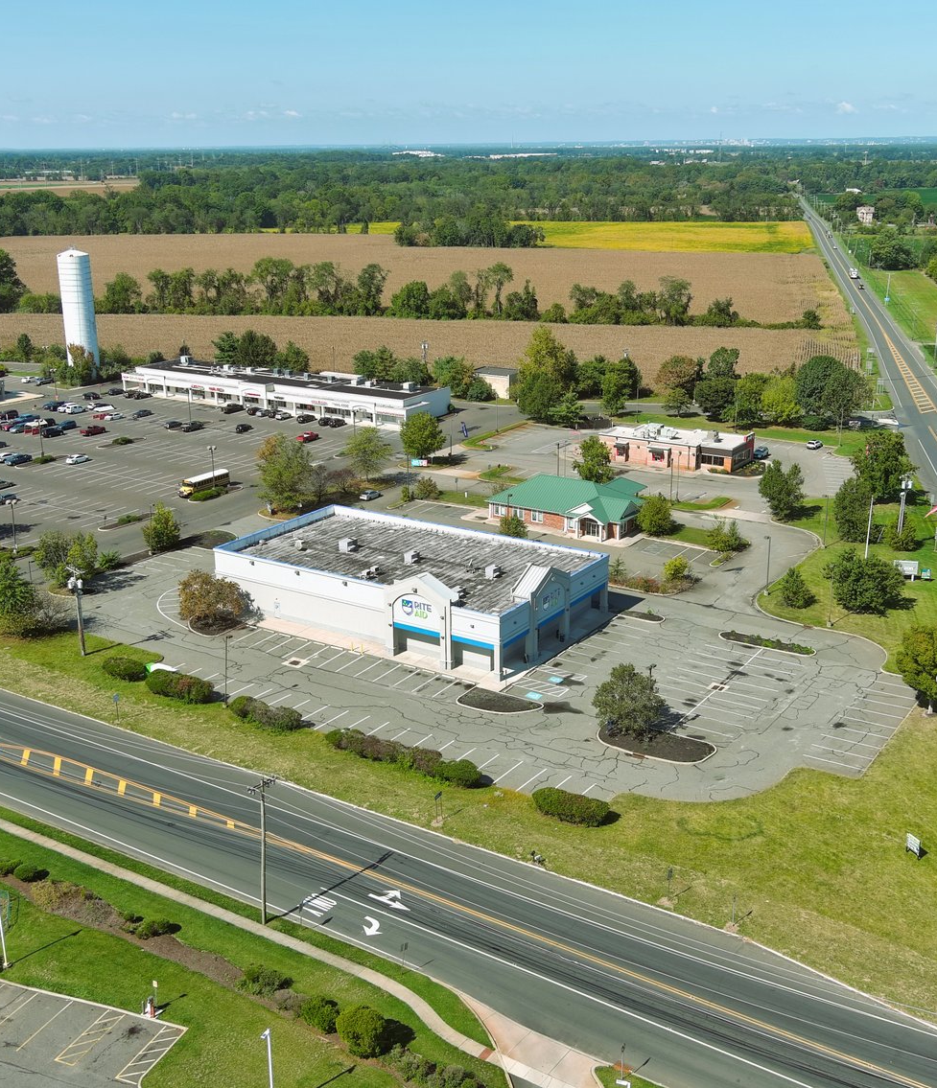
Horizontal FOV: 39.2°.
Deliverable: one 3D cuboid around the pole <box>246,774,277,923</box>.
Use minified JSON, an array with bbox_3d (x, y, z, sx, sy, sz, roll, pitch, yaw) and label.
[{"bbox_3d":[-15.400,23.118,98.675,0.500,12.200,2.600,11,21,34],"label":"pole"}]

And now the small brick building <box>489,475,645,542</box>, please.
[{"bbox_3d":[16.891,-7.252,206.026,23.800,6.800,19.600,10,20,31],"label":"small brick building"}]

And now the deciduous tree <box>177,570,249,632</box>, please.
[{"bbox_3d":[-32.680,6.670,166.090,8.200,6.400,8.200,-1,17,0],"label":"deciduous tree"}]

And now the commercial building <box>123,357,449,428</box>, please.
[{"bbox_3d":[-43.166,-35.650,300.331,83.800,6.800,18.500,11,20,32],"label":"commercial building"}]

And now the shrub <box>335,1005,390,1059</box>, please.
[{"bbox_3d":[-6.952,31.815,85.765,3.500,3.000,3.500,0,17,0],"label":"shrub"}]

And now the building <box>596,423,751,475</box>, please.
[{"bbox_3d":[39.110,-18.280,247.250,26.800,5.000,11.500,11,21,33],"label":"building"}]

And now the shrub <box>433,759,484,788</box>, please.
[{"bbox_3d":[-0.863,21.276,122.353,4.700,1.600,2.300,10,20,31],"label":"shrub"}]

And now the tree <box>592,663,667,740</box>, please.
[{"bbox_3d":[16.430,15.840,133.180,7.200,7.200,7.200,-1,17,0],"label":"tree"}]

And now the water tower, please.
[{"bbox_3d":[-98.145,-58.208,332.117,8.100,32.200,8.100,10,20,31],"label":"water tower"}]

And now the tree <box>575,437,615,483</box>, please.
[{"bbox_3d":[22.000,-14.470,229.470,7.000,8.500,7.000,-1,17,0],"label":"tree"}]

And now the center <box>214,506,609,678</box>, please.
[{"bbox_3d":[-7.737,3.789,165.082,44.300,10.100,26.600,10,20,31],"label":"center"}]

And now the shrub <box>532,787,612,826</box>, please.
[{"bbox_3d":[9.230,23.610,118.090,6.800,1.350,2.200,10,20,31],"label":"shrub"}]

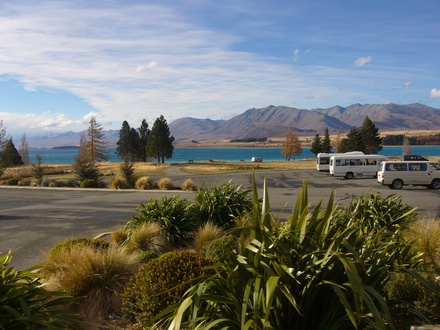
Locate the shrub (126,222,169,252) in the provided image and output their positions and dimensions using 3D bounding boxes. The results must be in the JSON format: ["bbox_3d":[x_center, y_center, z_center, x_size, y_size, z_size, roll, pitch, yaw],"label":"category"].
[{"bbox_3d":[-1.744,1.732,10.700,1.000,0.700,0.950,-1,2,0],"label":"shrub"}]

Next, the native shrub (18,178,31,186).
[{"bbox_3d":[-15.795,1.416,36.000,1.000,0.620,0.950,-1,2,0],"label":"native shrub"}]

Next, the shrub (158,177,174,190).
[{"bbox_3d":[-3.848,1.331,32.000,1.150,1.000,1.100,-1,2,0],"label":"shrub"}]

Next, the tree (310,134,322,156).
[{"bbox_3d":[30.366,-5.664,140.000,3.900,7.900,3.900,-1,2,0],"label":"tree"}]

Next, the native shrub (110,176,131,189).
[{"bbox_3d":[-7.425,1.321,33.200,1.450,0.950,1.350,-1,2,0],"label":"native shrub"}]

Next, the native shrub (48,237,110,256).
[{"bbox_3d":[-2.905,1.747,9.200,1.250,0.580,1.100,-1,2,0],"label":"native shrub"}]

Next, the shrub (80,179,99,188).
[{"bbox_3d":[-9.914,1.443,33.800,1.320,0.750,1.250,-1,2,0],"label":"shrub"}]

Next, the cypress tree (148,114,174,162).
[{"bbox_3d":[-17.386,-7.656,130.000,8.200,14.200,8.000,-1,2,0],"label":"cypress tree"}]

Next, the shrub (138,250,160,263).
[{"bbox_3d":[-1.385,1.840,8.800,0.450,0.340,0.450,-1,2,0],"label":"shrub"}]

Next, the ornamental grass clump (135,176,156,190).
[{"bbox_3d":[-5.515,1.337,32.500,1.400,1.050,1.300,-1,2,0],"label":"ornamental grass clump"}]

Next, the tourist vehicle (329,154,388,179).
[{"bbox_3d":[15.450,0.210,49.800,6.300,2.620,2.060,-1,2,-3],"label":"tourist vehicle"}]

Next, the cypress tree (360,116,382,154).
[{"bbox_3d":[47.674,-8.654,140.000,7.000,13.000,7.000,-1,2,0],"label":"cypress tree"}]

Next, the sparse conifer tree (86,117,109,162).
[{"bbox_3d":[-33.592,-6.855,122.000,6.200,12.800,6.200,-1,2,0],"label":"sparse conifer tree"}]

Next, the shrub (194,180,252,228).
[{"bbox_3d":[0.108,1.247,13.700,1.750,1.450,1.650,-1,2,0],"label":"shrub"}]

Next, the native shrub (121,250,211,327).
[{"bbox_3d":[-0.734,1.652,6.100,1.200,0.920,1.150,-1,2,0],"label":"native shrub"}]

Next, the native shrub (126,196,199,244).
[{"bbox_3d":[-1.499,1.434,11.600,1.800,1.200,1.700,-1,2,0],"label":"native shrub"}]

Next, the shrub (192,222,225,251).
[{"bbox_3d":[-0.279,1.724,10.800,0.780,0.740,0.760,-1,2,0],"label":"shrub"}]

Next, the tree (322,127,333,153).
[{"bbox_3d":[33.828,-7.080,140.000,3.300,10.000,3.300,-1,2,0],"label":"tree"}]

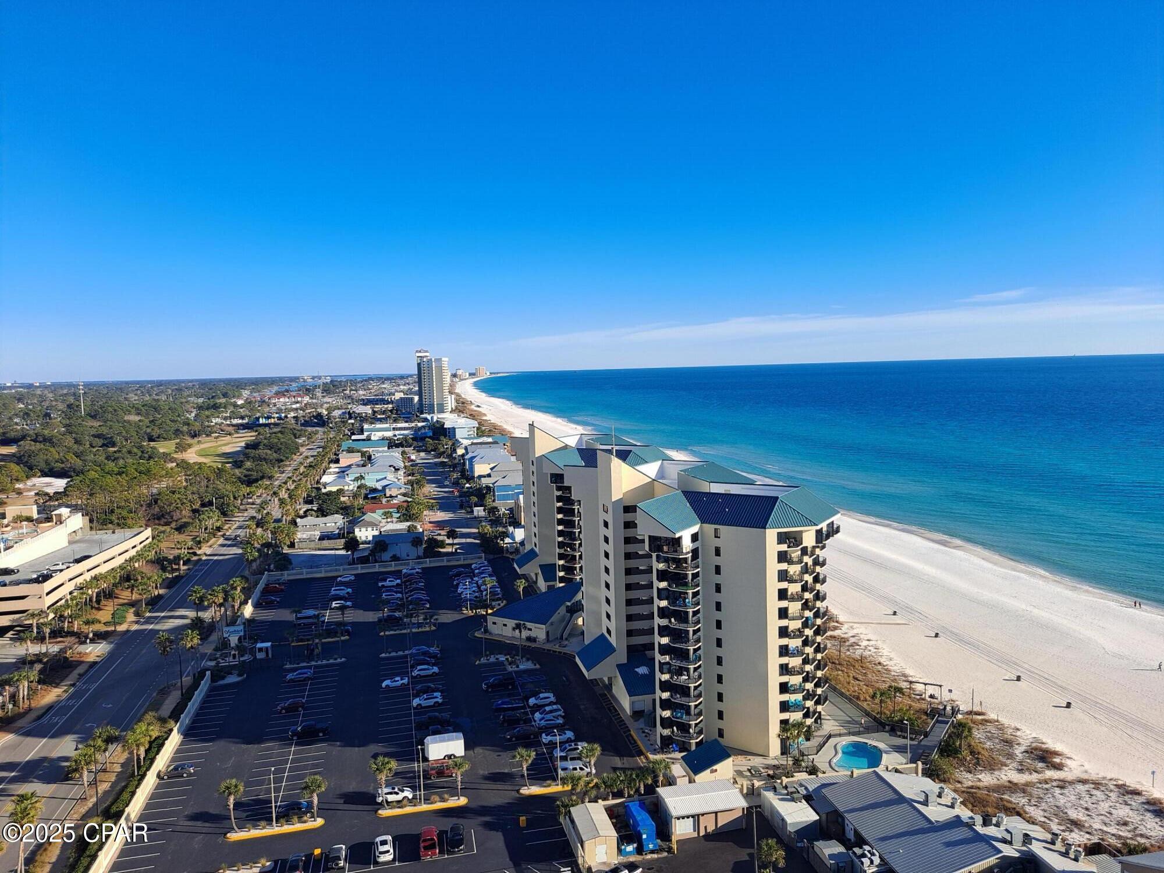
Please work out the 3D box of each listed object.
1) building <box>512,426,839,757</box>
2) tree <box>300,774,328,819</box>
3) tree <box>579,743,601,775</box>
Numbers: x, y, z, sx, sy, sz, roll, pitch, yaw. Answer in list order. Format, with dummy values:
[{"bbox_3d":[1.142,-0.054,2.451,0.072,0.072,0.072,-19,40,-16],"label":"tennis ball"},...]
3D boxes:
[{"bbox_3d":[8.920,20.119,191.841,34.500,42.500,150.500,-3,5,-13],"label":"building"},{"bbox_3d":[-33.592,45.496,105.593,3.251,5.766,3.251,-2,5,0],"label":"tree"},{"bbox_3d":[1.174,44.180,114.187,3.023,4.974,3.023,-2,5,0],"label":"tree"}]

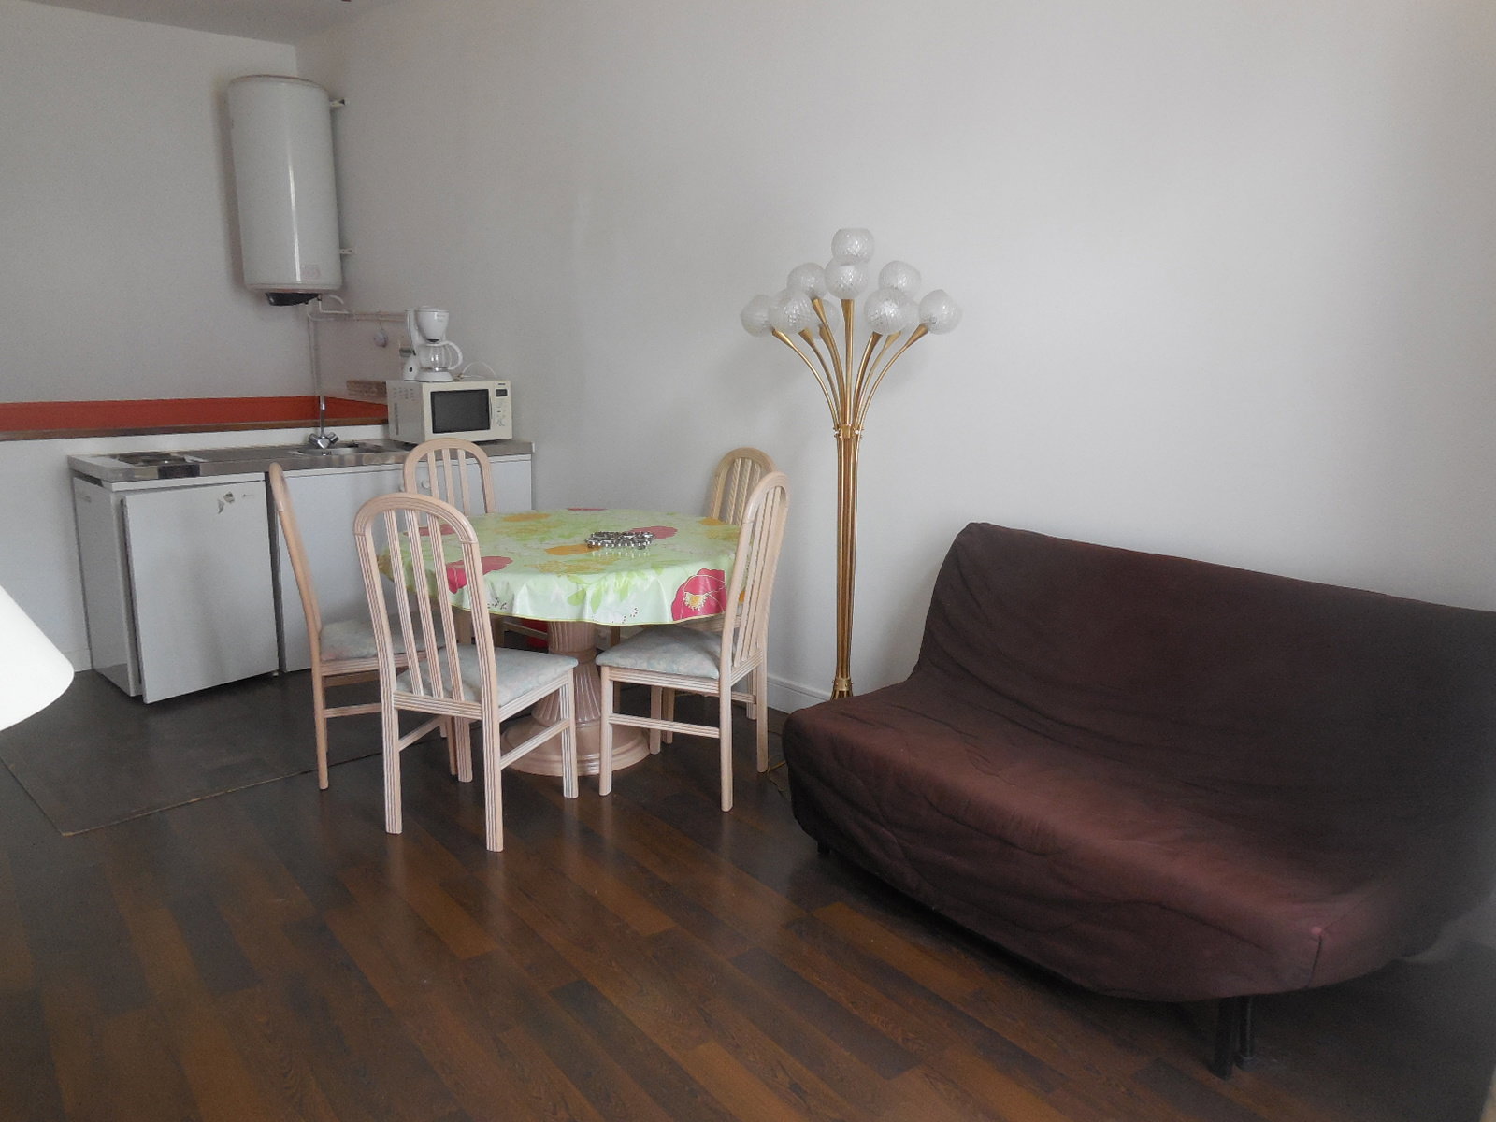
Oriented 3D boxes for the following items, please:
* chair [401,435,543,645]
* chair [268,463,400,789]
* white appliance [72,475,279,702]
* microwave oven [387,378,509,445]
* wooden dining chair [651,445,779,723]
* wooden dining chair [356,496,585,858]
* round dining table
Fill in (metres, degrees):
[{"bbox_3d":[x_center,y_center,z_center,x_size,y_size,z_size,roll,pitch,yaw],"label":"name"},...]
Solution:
[{"bbox_3d":[-1.043,0.042,4.206,0.430,1.000,0.530,-9,14,-38],"label":"chair"},{"bbox_3d":[-1.238,0.178,3.522,0.530,1.000,0.430,-4,12,-19],"label":"chair"},{"bbox_3d":[-2.342,0.073,4.436,0.580,0.840,0.540,11,16,43],"label":"white appliance"},{"bbox_3d":[-1.450,-0.739,5.288,0.475,0.285,0.385,-10,15,-42],"label":"microwave oven"},{"bbox_3d":[-0.205,0.090,3.979,0.530,1.000,0.430,-8,14,-36],"label":"wooden dining chair"},{"bbox_3d":[-0.798,0.263,3.107,0.430,1.000,0.530,4,12,17],"label":"wooden dining chair"},{"bbox_3d":[-0.591,0.283,3.666,1.180,0.742,1.180,0,11,0],"label":"round dining table"}]

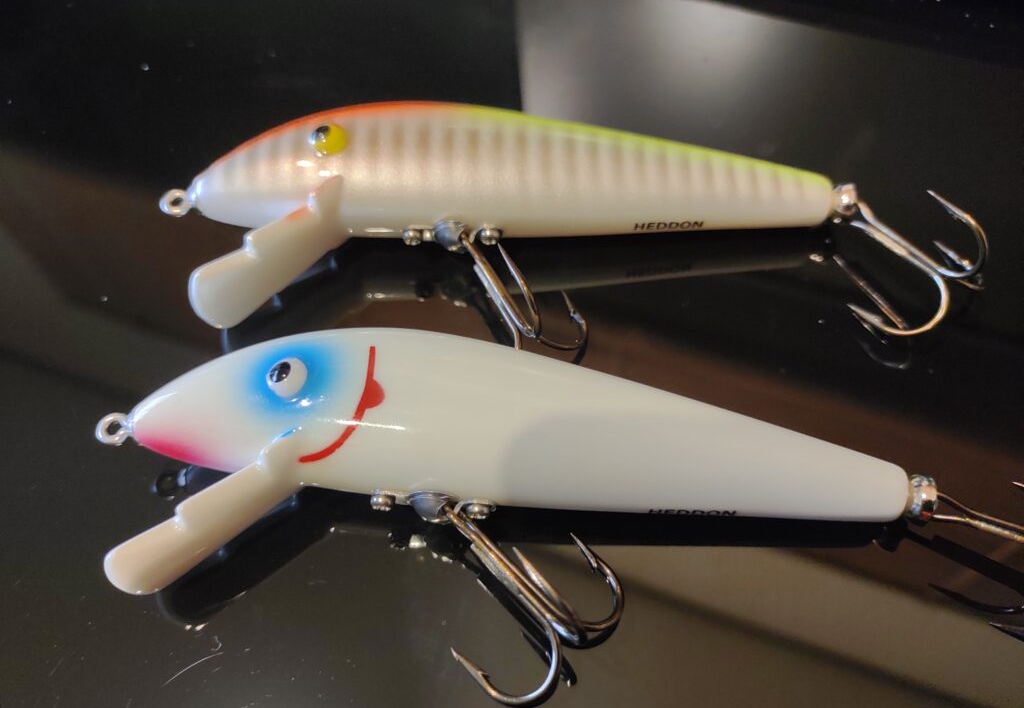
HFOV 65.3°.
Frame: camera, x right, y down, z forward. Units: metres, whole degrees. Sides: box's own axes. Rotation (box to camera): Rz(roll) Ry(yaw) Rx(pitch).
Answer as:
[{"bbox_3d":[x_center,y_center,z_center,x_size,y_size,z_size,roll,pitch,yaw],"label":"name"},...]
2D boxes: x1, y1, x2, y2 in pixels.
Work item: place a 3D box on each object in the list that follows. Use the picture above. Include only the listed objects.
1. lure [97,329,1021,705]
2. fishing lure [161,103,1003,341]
[{"bbox_3d":[0.012,0.023,0.119,0.157,0.021,0.055,4,63,3],"label":"lure"},{"bbox_3d":[0.011,-0.024,0.147,0.151,0.021,0.053,0,64,0],"label":"fishing lure"}]

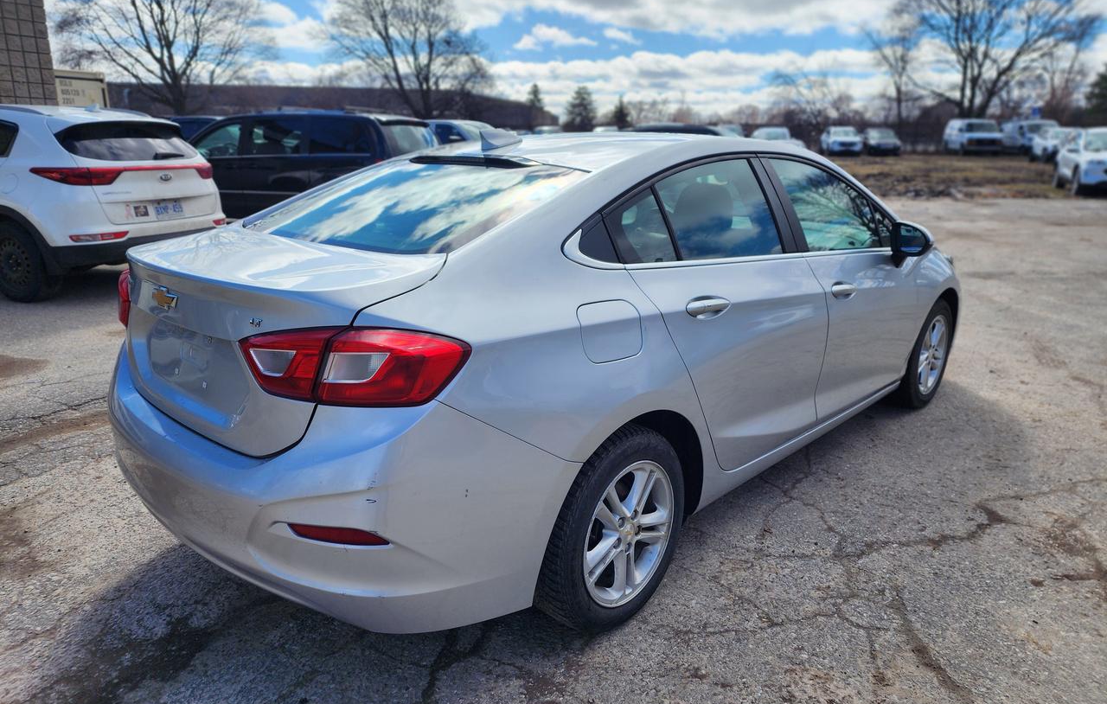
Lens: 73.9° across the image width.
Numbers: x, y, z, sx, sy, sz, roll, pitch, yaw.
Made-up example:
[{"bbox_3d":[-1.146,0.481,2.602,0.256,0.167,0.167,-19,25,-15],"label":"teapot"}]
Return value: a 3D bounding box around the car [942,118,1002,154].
[{"bbox_3d":[24.235,-12.521,42.767,2.000,2.000,5.500,6,17,17],"label":"car"}]

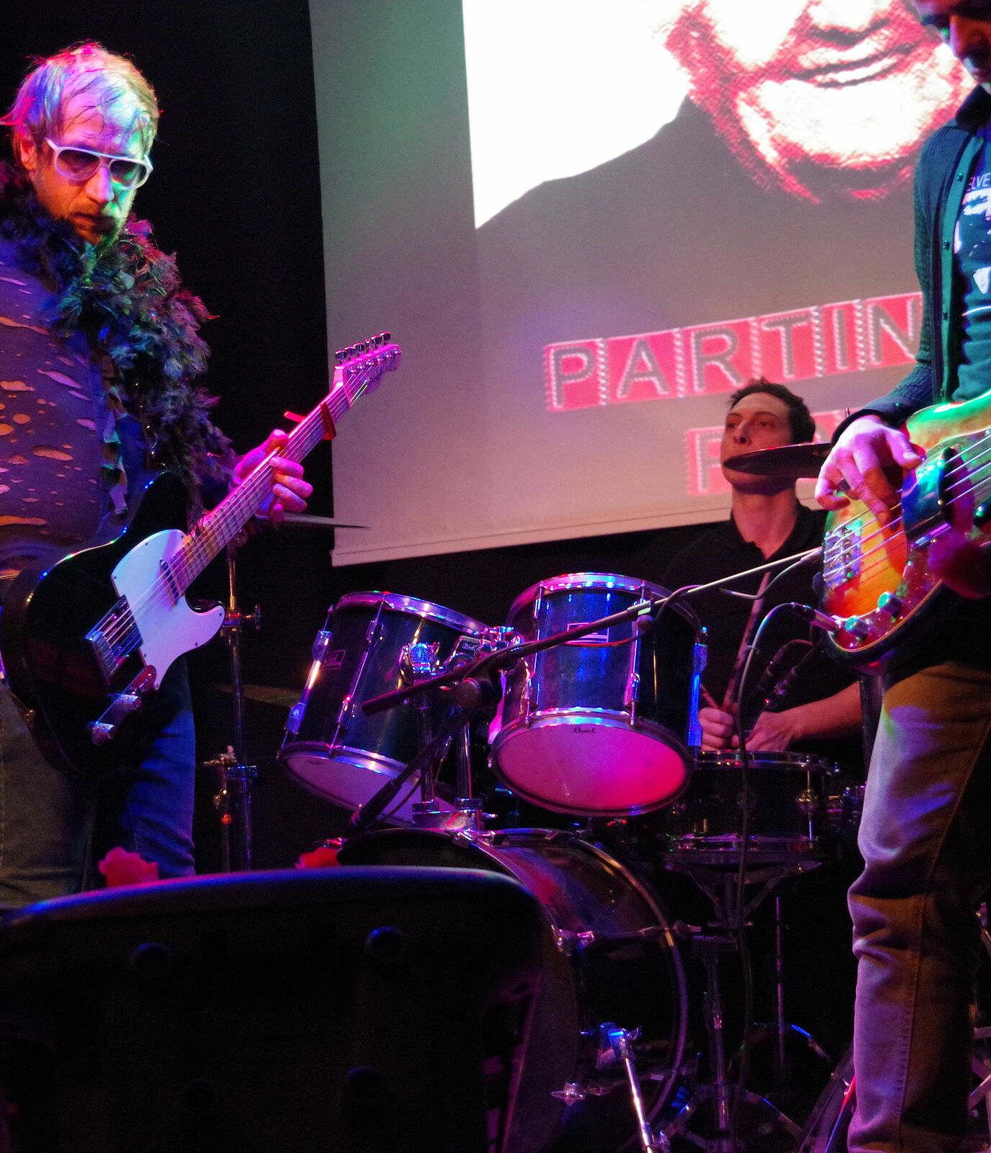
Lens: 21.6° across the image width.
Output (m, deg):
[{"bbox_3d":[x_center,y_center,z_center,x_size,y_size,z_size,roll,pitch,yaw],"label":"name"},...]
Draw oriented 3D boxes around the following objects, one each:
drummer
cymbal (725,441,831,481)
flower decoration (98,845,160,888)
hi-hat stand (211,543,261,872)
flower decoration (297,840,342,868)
[{"bbox_3d":[0.500,0.300,4.970,0.650,1.370,0.800,-4,-3,22],"label":"drummer"},{"bbox_3d":[0.597,-0.204,4.450,0.420,0.045,0.420,-3,-6,0],"label":"cymbal"},{"bbox_3d":[-0.437,0.352,3.100,0.080,0.075,0.075,-3,-3,0],"label":"flower decoration"},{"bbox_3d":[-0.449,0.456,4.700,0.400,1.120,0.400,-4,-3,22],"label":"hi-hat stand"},{"bbox_3d":[-0.255,0.406,3.750,0.080,0.075,0.075,-3,-3,0],"label":"flower decoration"}]

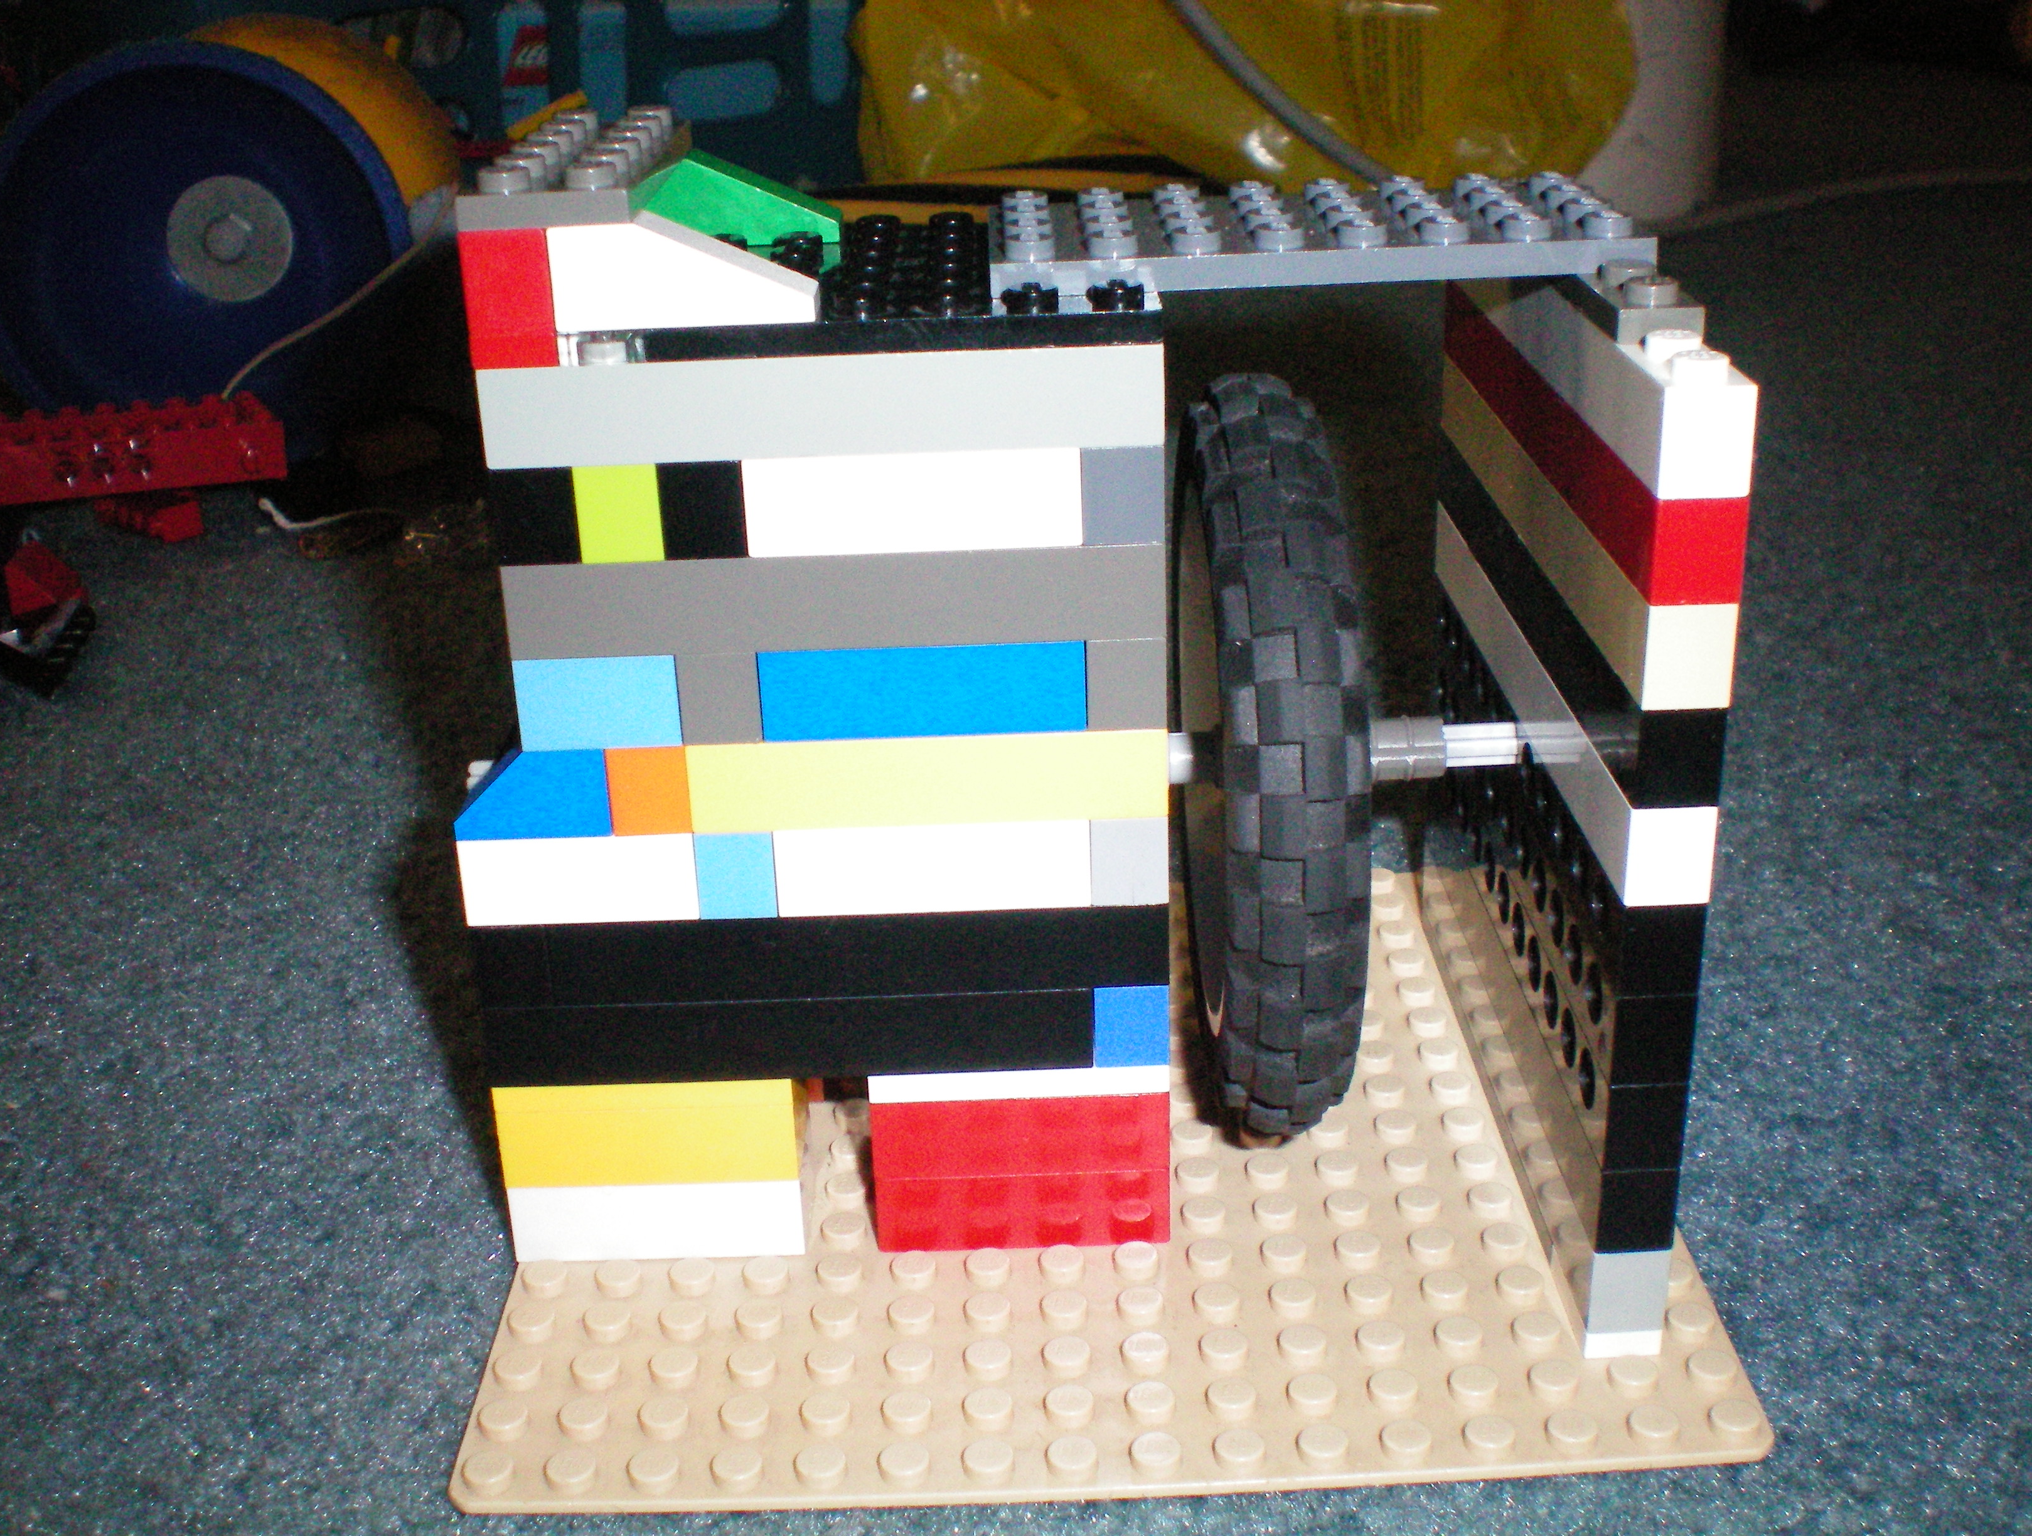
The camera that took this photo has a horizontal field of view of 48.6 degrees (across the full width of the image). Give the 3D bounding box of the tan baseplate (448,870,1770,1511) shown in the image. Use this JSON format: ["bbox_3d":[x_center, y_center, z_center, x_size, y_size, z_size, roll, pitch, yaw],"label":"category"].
[{"bbox_3d":[0.009,0.042,0.270,0.128,0.003,0.128,-2,23,0],"label":"tan baseplate"}]

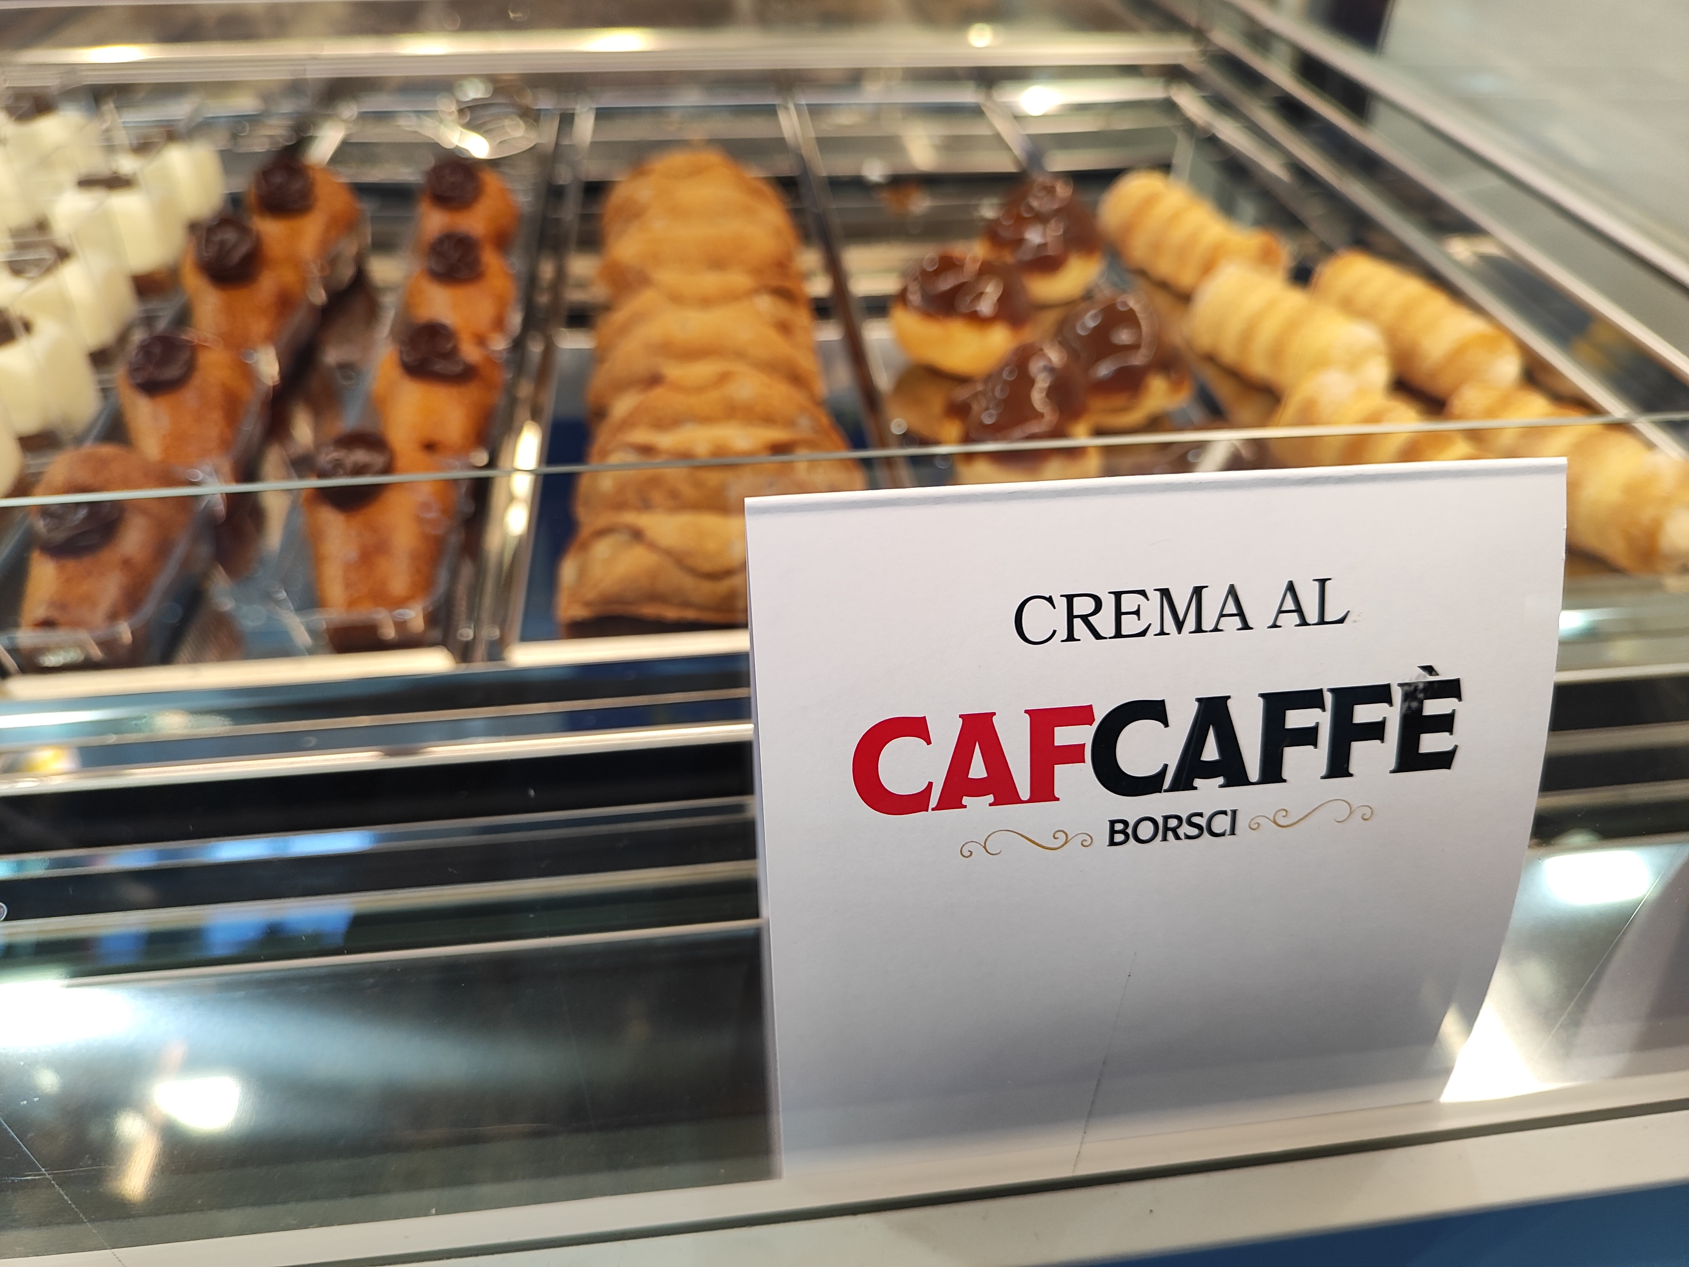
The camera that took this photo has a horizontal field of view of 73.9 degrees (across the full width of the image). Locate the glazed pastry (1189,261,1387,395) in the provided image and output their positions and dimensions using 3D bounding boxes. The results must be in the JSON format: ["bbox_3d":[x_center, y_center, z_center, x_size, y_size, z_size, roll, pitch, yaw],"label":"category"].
[{"bbox_3d":[0.157,-0.110,0.401,0.064,0.029,0.029,33,50,30],"label":"glazed pastry"}]

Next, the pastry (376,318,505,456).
[{"bbox_3d":[-0.122,-0.072,0.339,0.037,0.041,0.045,-4,42,-6],"label":"pastry"}]

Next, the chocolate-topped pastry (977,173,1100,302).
[{"bbox_3d":[0.090,-0.180,0.516,0.053,0.051,0.053,-3,40,-5],"label":"chocolate-topped pastry"}]

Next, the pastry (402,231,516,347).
[{"bbox_3d":[-0.157,-0.139,0.466,0.045,0.047,0.073,-3,40,-5],"label":"pastry"}]

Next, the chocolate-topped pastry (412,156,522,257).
[{"bbox_3d":[-0.175,-0.195,0.532,0.045,0.047,0.073,-3,40,-5],"label":"chocolate-topped pastry"}]

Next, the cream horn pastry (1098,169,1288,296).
[{"bbox_3d":[0.143,-0.167,0.465,0.029,0.029,0.073,-26,48,-28],"label":"cream horn pastry"}]

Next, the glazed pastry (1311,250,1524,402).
[{"bbox_3d":[0.238,-0.130,0.471,0.036,0.037,0.091,-16,43,-19],"label":"glazed pastry"}]

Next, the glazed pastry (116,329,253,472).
[{"bbox_3d":[-0.193,-0.067,0.331,0.035,0.041,0.045,-4,42,-6],"label":"glazed pastry"}]

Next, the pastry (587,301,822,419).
[{"bbox_3d":[-0.045,-0.087,0.364,0.078,0.035,0.051,-4,42,-6],"label":"pastry"}]

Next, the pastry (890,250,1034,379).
[{"bbox_3d":[0.048,-0.132,0.463,0.055,0.046,0.055,-3,40,-5],"label":"pastry"}]

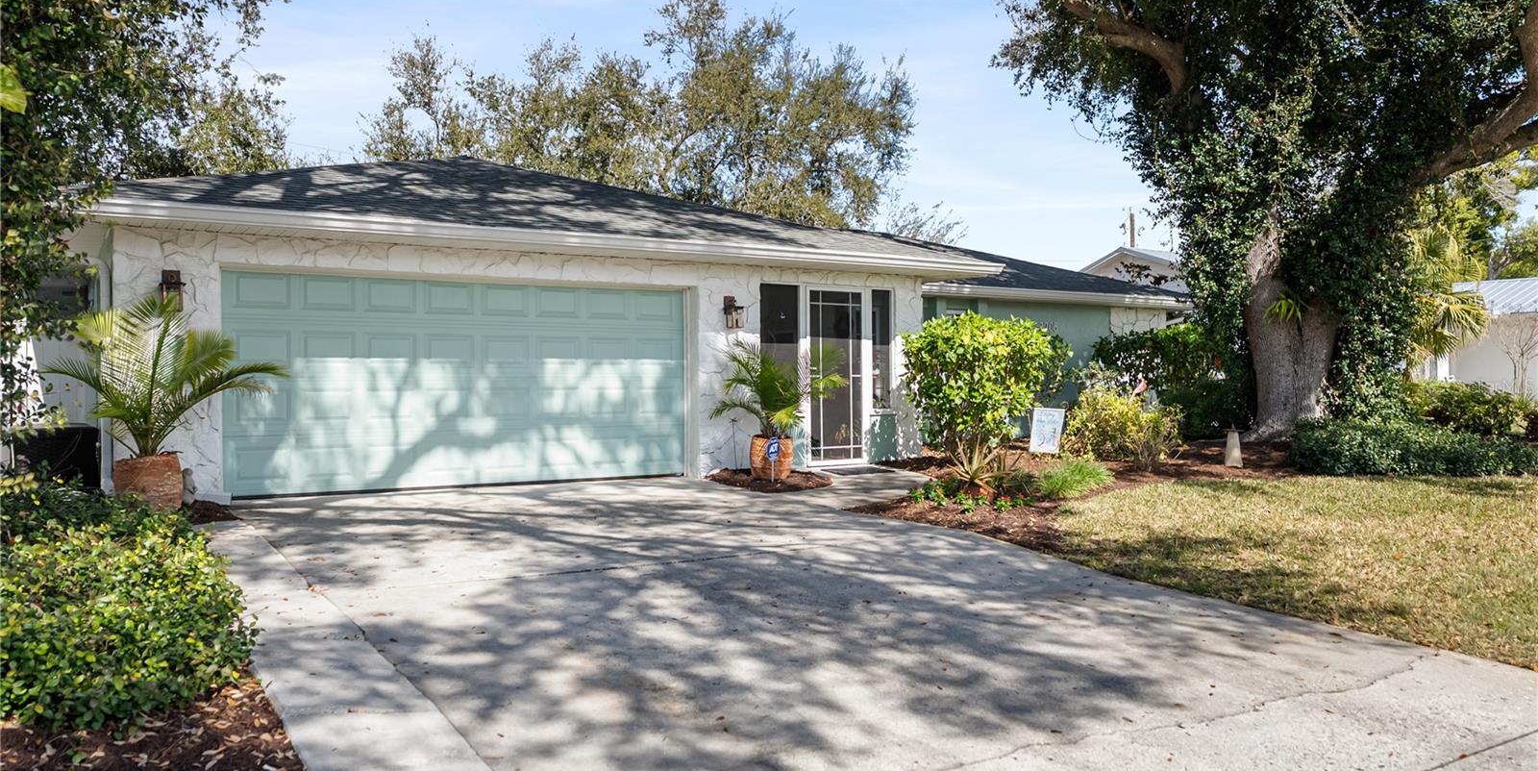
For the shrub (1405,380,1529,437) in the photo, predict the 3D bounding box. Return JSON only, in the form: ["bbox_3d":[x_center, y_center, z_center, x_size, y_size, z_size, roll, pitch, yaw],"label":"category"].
[{"bbox_3d":[12.950,0.420,19.000,2.100,1.070,1.700,0,0,-31],"label":"shrub"}]

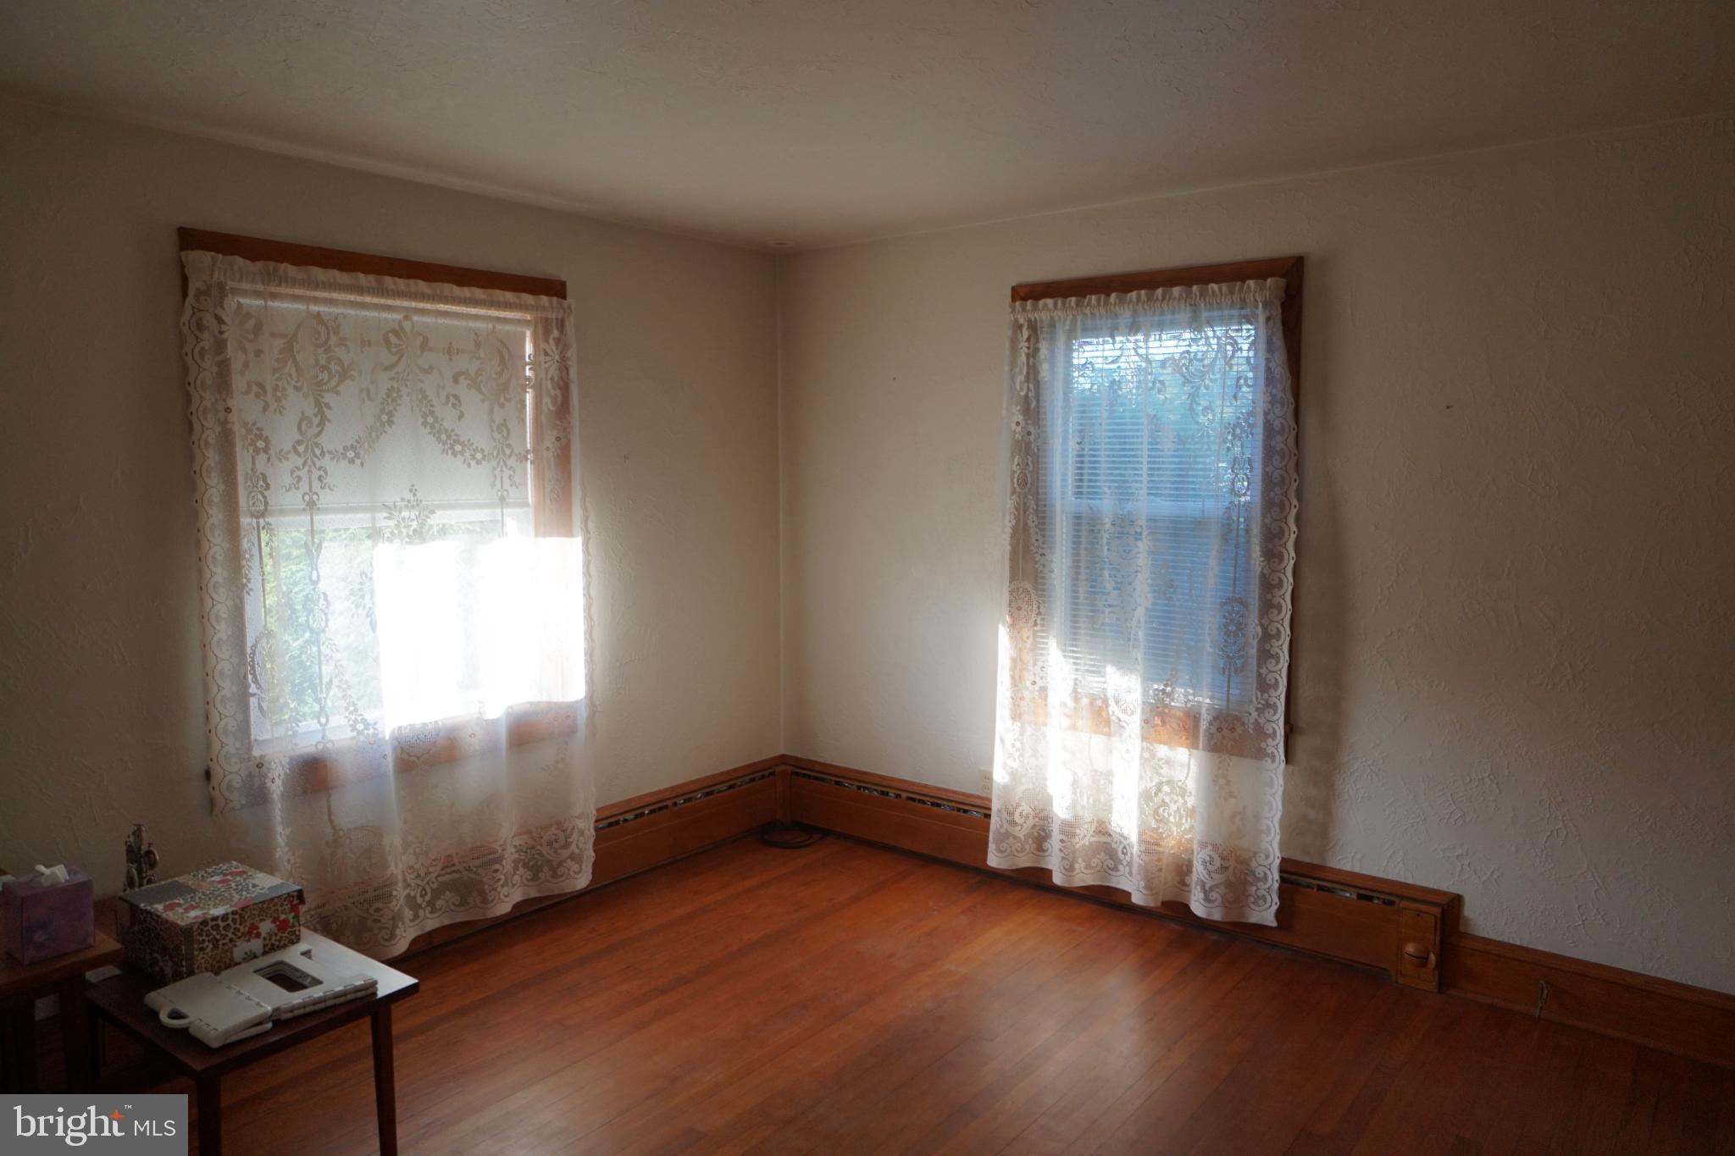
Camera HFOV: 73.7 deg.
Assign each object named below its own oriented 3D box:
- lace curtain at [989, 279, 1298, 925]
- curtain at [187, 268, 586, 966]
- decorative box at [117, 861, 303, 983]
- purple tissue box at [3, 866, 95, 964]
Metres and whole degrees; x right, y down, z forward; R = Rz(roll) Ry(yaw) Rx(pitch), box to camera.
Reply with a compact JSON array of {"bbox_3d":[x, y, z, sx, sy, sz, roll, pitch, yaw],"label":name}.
[{"bbox_3d":[0.891,0.085,3.909,1.059,2.067,0.120,5,8,38],"label":"lace curtain"},{"bbox_3d":[-1.388,0.122,3.596,0.120,2.057,1.260,5,8,38],"label":"curtain"},{"bbox_3d":[-1.507,0.785,2.662,0.300,0.128,0.252,4,7,34],"label":"decorative box"},{"bbox_3d":[-1.561,0.643,2.208,0.109,0.132,0.112,5,8,39],"label":"purple tissue box"}]

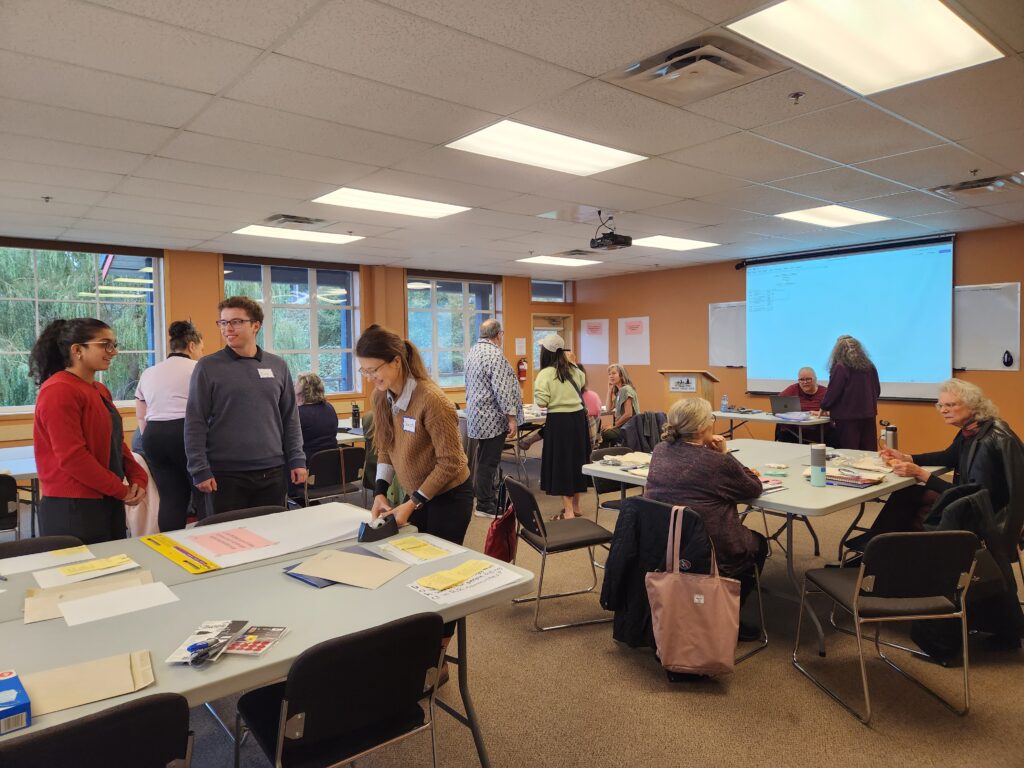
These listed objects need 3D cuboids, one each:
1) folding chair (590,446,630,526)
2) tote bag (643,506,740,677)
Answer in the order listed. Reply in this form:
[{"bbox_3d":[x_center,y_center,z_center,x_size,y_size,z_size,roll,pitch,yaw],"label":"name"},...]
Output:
[{"bbox_3d":[0.897,0.840,4.602,0.480,0.760,0.560,-4,4,-40],"label":"folding chair"},{"bbox_3d":[0.816,0.910,3.060,0.420,0.730,0.150,1,3,25],"label":"tote bag"}]

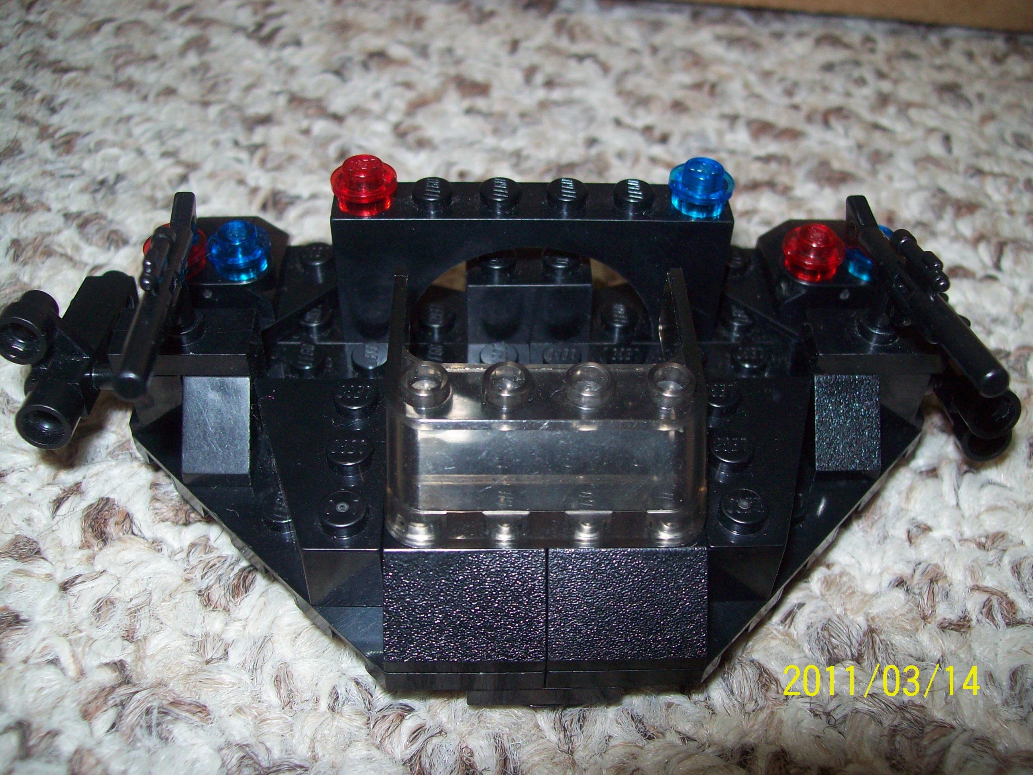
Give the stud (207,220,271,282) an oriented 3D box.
[{"bbox_3d":[-0.035,-0.017,0.135,0.008,0.005,0.008,0,43,-2],"label":"stud"}]

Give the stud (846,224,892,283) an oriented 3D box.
[{"bbox_3d":[0.046,-0.017,0.138,0.008,0.005,0.008,0,43,-2],"label":"stud"}]

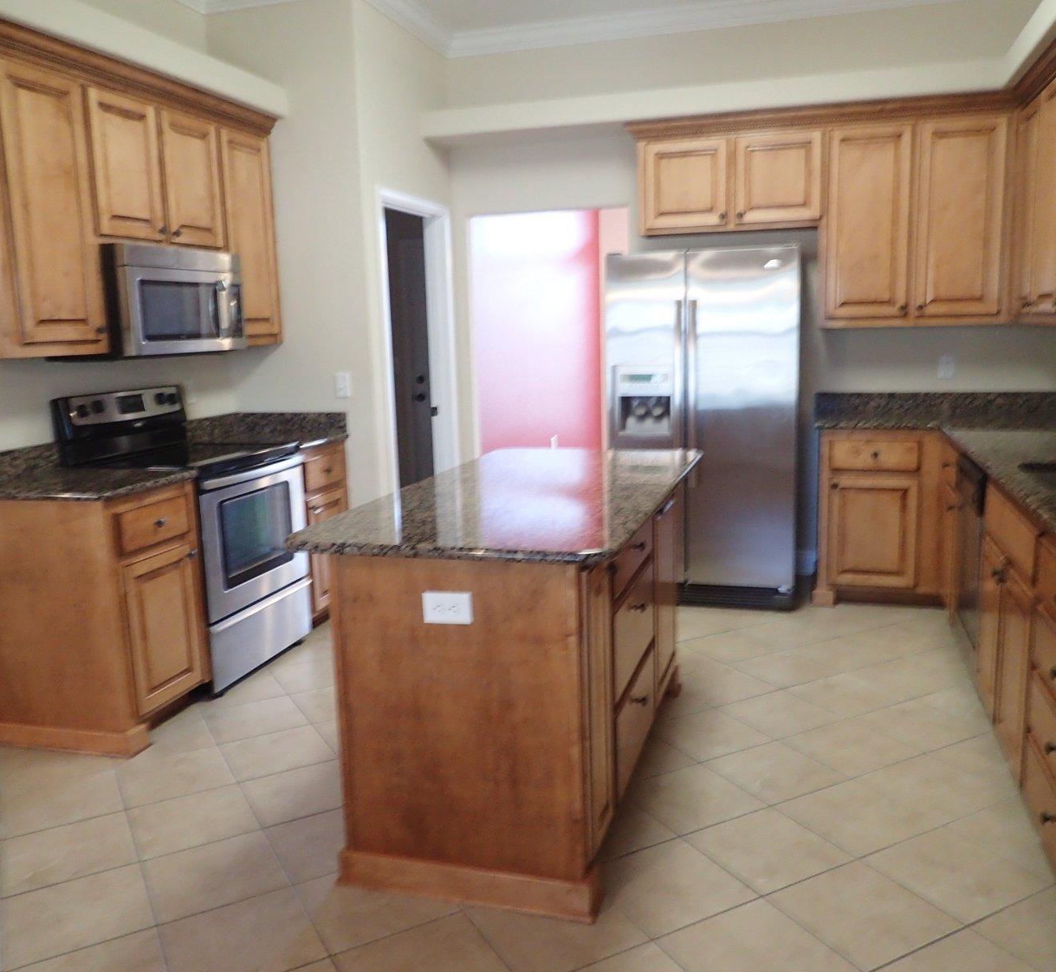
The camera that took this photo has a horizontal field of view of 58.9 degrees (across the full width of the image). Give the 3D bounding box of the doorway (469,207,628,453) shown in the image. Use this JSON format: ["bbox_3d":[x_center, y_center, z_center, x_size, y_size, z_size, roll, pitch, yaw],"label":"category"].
[{"bbox_3d":[0.162,-0.548,5.539,0.930,2.060,0.140,1,10,17],"label":"doorway"}]

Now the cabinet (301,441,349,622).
[{"bbox_3d":[-1.228,0.245,4.572,0.634,0.883,0.411,1,10,17],"label":"cabinet"}]

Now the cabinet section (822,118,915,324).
[{"bbox_3d":[1.699,-1.291,4.688,0.392,0.910,0.343,1,10,17],"label":"cabinet section"}]

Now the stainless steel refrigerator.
[{"bbox_3d":[0.937,-0.313,4.857,0.905,1.745,0.740,1,10,17],"label":"stainless steel refrigerator"}]

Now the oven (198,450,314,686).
[{"bbox_3d":[-1.386,0.335,3.990,0.610,0.870,0.760,1,10,17],"label":"oven"}]

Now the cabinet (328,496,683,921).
[{"bbox_3d":[0.052,0.479,2.998,0.671,0.883,1.553,1,10,17],"label":"cabinet"}]

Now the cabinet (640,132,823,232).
[{"bbox_3d":[1.060,-1.547,4.872,0.900,0.464,0.333,1,10,17],"label":"cabinet"}]

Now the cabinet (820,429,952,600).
[{"bbox_3d":[1.770,0.123,4.794,0.570,0.883,0.628,1,10,17],"label":"cabinet"}]

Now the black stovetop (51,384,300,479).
[{"bbox_3d":[-1.404,-0.247,3.896,0.610,0.310,0.760,1,10,17],"label":"black stovetop"}]

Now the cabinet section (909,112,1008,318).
[{"bbox_3d":[2.077,-1.282,4.574,0.398,0.910,0.343,1,10,17],"label":"cabinet section"}]

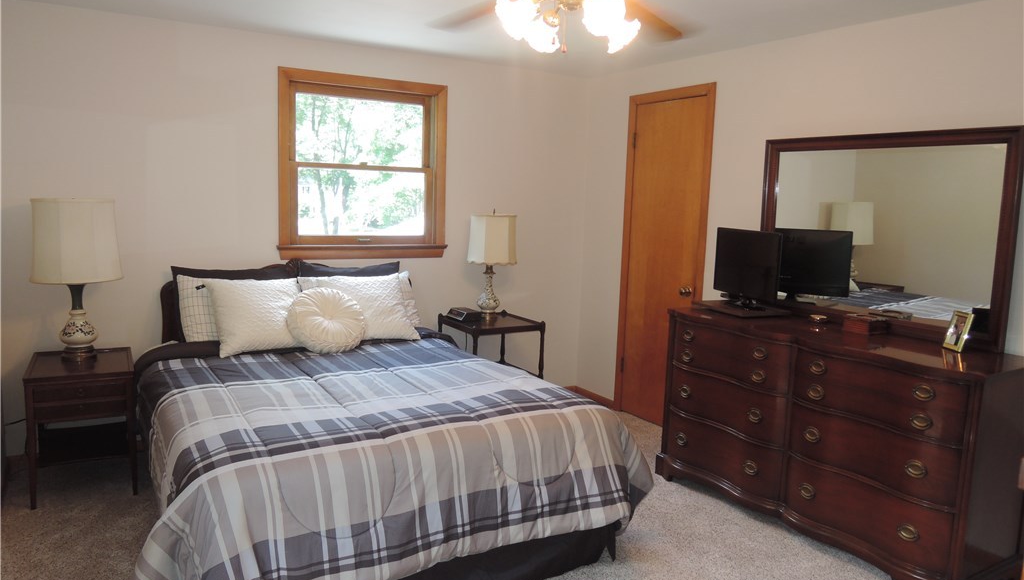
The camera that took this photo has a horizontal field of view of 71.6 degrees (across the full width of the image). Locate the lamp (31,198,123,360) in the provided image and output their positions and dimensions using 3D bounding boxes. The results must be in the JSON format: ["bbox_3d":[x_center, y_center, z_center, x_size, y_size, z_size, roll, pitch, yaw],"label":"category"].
[{"bbox_3d":[-2.076,-0.046,3.382,0.376,0.770,0.376,-3,9,-31],"label":"lamp"}]

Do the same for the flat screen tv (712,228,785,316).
[{"bbox_3d":[1.216,-0.100,3.683,0.160,0.420,0.530,-1,8,-16],"label":"flat screen tv"}]

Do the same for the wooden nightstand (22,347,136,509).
[{"bbox_3d":[-2.060,0.641,3.422,0.425,0.600,0.530,-2,9,-27],"label":"wooden nightstand"}]

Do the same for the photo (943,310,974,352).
[{"bbox_3d":[1.786,0.170,2.826,0.030,0.156,0.100,14,6,-10],"label":"photo"}]

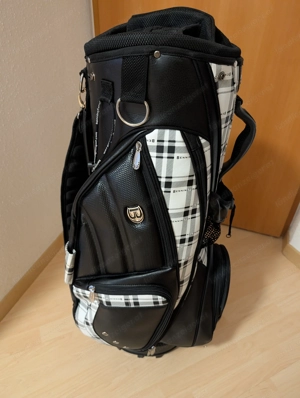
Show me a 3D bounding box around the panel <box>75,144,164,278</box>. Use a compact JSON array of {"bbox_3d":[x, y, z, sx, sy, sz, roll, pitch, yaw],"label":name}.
[{"bbox_3d":[-0.065,0.039,0.521,0.190,0.305,0.060,1,37,0],"label":"panel"}]

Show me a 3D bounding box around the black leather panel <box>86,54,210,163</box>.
[{"bbox_3d":[-0.006,-0.128,0.444,0.210,0.215,0.075,7,38,9],"label":"black leather panel"}]

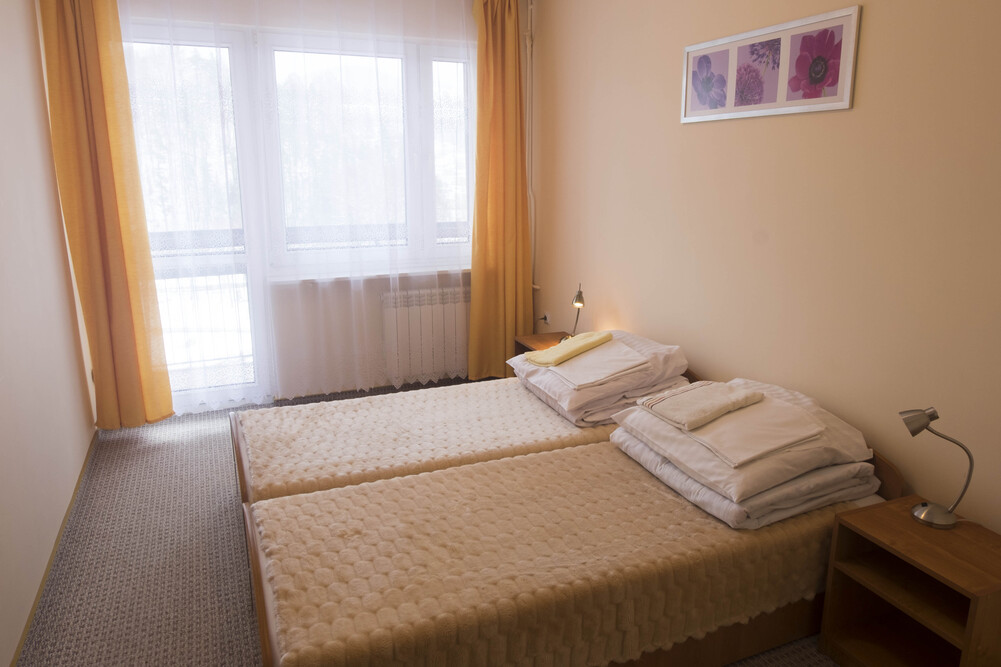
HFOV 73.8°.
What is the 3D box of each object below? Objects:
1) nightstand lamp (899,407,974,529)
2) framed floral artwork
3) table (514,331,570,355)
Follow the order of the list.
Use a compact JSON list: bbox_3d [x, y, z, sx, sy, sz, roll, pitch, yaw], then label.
[{"bbox_3d":[1.298,0.393,2.010,0.203,0.347,0.120,10,17,35],"label":"nightstand lamp"},{"bbox_3d":[1.026,-1.032,2.659,0.025,0.325,0.895,-6,15,-23],"label":"framed floral artwork"},{"bbox_3d":[0.332,0.301,4.113,0.360,0.490,0.440,-6,15,-23],"label":"table"}]

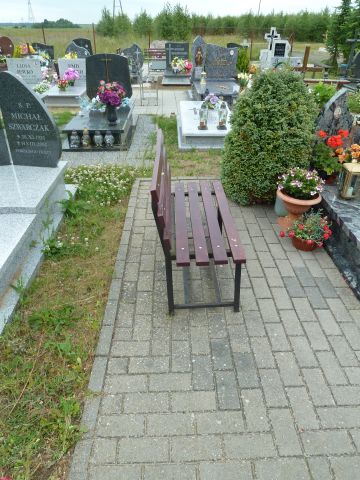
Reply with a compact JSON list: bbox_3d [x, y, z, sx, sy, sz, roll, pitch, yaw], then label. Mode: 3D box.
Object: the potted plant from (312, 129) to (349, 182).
[{"bbox_3d":[1.190,-0.649,2.719,0.270,0.420,0.270,-1,32,-1],"label":"potted plant"}]

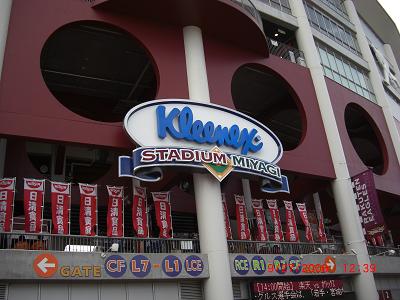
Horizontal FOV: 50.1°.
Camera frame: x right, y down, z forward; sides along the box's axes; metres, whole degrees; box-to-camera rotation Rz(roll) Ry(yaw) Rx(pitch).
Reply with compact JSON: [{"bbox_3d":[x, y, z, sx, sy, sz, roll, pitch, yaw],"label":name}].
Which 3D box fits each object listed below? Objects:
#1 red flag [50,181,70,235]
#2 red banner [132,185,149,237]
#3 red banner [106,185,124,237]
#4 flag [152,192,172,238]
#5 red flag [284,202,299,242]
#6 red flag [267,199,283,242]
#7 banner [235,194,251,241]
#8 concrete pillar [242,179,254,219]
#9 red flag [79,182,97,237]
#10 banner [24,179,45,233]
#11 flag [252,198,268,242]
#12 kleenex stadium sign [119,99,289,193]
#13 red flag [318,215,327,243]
[{"bbox_3d":[-4.591,1.926,14.127,0.600,1.800,0.090,10,-30,-29],"label":"red flag"},{"bbox_3d":[-2.115,2.237,15.181,0.600,1.800,0.090,8,-28,-27],"label":"red banner"},{"bbox_3d":[-2.939,2.119,14.896,0.600,1.800,0.090,10,-30,-29],"label":"red banner"},{"bbox_3d":[-1.287,2.313,15.527,0.600,1.800,0.090,8,-28,-27],"label":"flag"},{"bbox_3d":[3.832,2.990,17.982,0.570,1.800,0.090,12,-31,-32],"label":"red flag"},{"bbox_3d":[3.117,2.917,17.798,0.600,1.800,0.090,8,-28,-27],"label":"red flag"},{"bbox_3d":[1.666,2.684,17.005,0.570,1.800,0.090,12,-31,-32],"label":"banner"},{"bbox_3d":[3.185,4.906,25.823,0.420,6.700,0.420,8,-28,-27],"label":"concrete pillar"},{"bbox_3d":[-3.788,2.011,14.506,0.600,1.800,0.090,10,-30,-29],"label":"red flag"},{"bbox_3d":[-5.215,1.743,13.431,0.600,1.800,0.090,8,-28,-27],"label":"banner"},{"bbox_3d":[2.446,2.817,17.344,0.570,1.800,0.090,12,-31,-32],"label":"flag"},{"bbox_3d":[0.312,-0.272,16.634,7.100,3.650,0.900,7,-29,-25],"label":"kleenex stadium sign"},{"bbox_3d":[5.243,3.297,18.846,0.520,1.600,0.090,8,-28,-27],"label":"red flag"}]

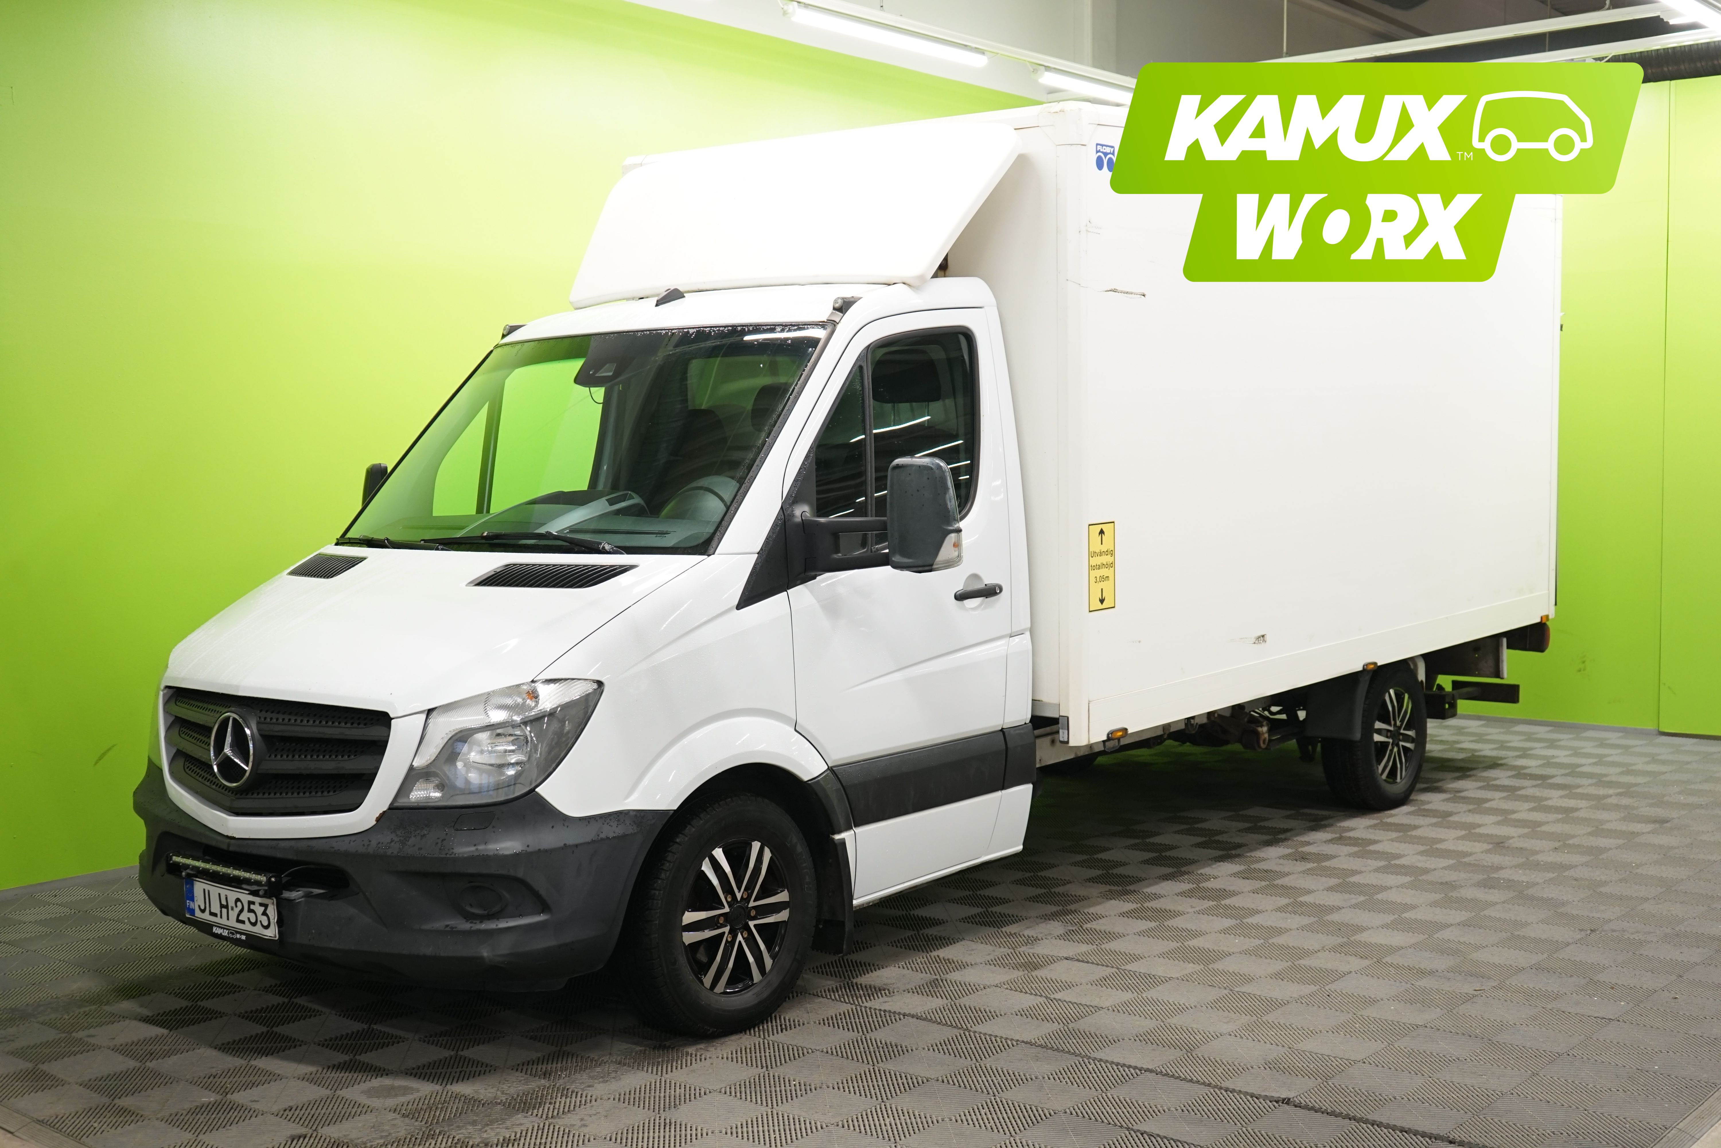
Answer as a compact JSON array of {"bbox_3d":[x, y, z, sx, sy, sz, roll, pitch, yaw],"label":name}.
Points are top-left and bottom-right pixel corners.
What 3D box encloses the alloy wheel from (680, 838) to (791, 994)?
[{"bbox_3d":[-0.387,0.955,5.273,0.160,0.440,0.440,3,5,40],"label":"alloy wheel"}]

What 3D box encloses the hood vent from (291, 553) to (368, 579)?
[{"bbox_3d":[-1.676,-0.021,5.852,0.165,0.050,0.440,-30,20,-30],"label":"hood vent"}]

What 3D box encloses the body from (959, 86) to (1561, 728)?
[{"bbox_3d":[1.354,-0.722,8.729,2.178,2.185,4.597,4,7,40],"label":"body"}]

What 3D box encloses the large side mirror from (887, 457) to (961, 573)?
[{"bbox_3d":[0.183,-0.164,5.243,0.205,0.340,0.135,3,6,40],"label":"large side mirror"}]

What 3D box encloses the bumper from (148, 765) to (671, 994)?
[{"bbox_3d":[-1.474,0.786,5.315,1.960,0.530,0.760,3,6,40],"label":"bumper"}]

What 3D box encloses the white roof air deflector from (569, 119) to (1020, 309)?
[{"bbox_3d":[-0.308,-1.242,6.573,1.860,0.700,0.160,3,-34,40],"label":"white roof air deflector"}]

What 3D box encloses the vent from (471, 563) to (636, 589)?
[{"bbox_3d":[-0.861,0.001,5.165,0.440,0.050,0.165,1,27,25],"label":"vent"}]

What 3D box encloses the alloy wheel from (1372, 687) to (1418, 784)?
[{"bbox_3d":[2.404,0.730,8.573,0.160,0.440,0.440,3,5,40],"label":"alloy wheel"}]

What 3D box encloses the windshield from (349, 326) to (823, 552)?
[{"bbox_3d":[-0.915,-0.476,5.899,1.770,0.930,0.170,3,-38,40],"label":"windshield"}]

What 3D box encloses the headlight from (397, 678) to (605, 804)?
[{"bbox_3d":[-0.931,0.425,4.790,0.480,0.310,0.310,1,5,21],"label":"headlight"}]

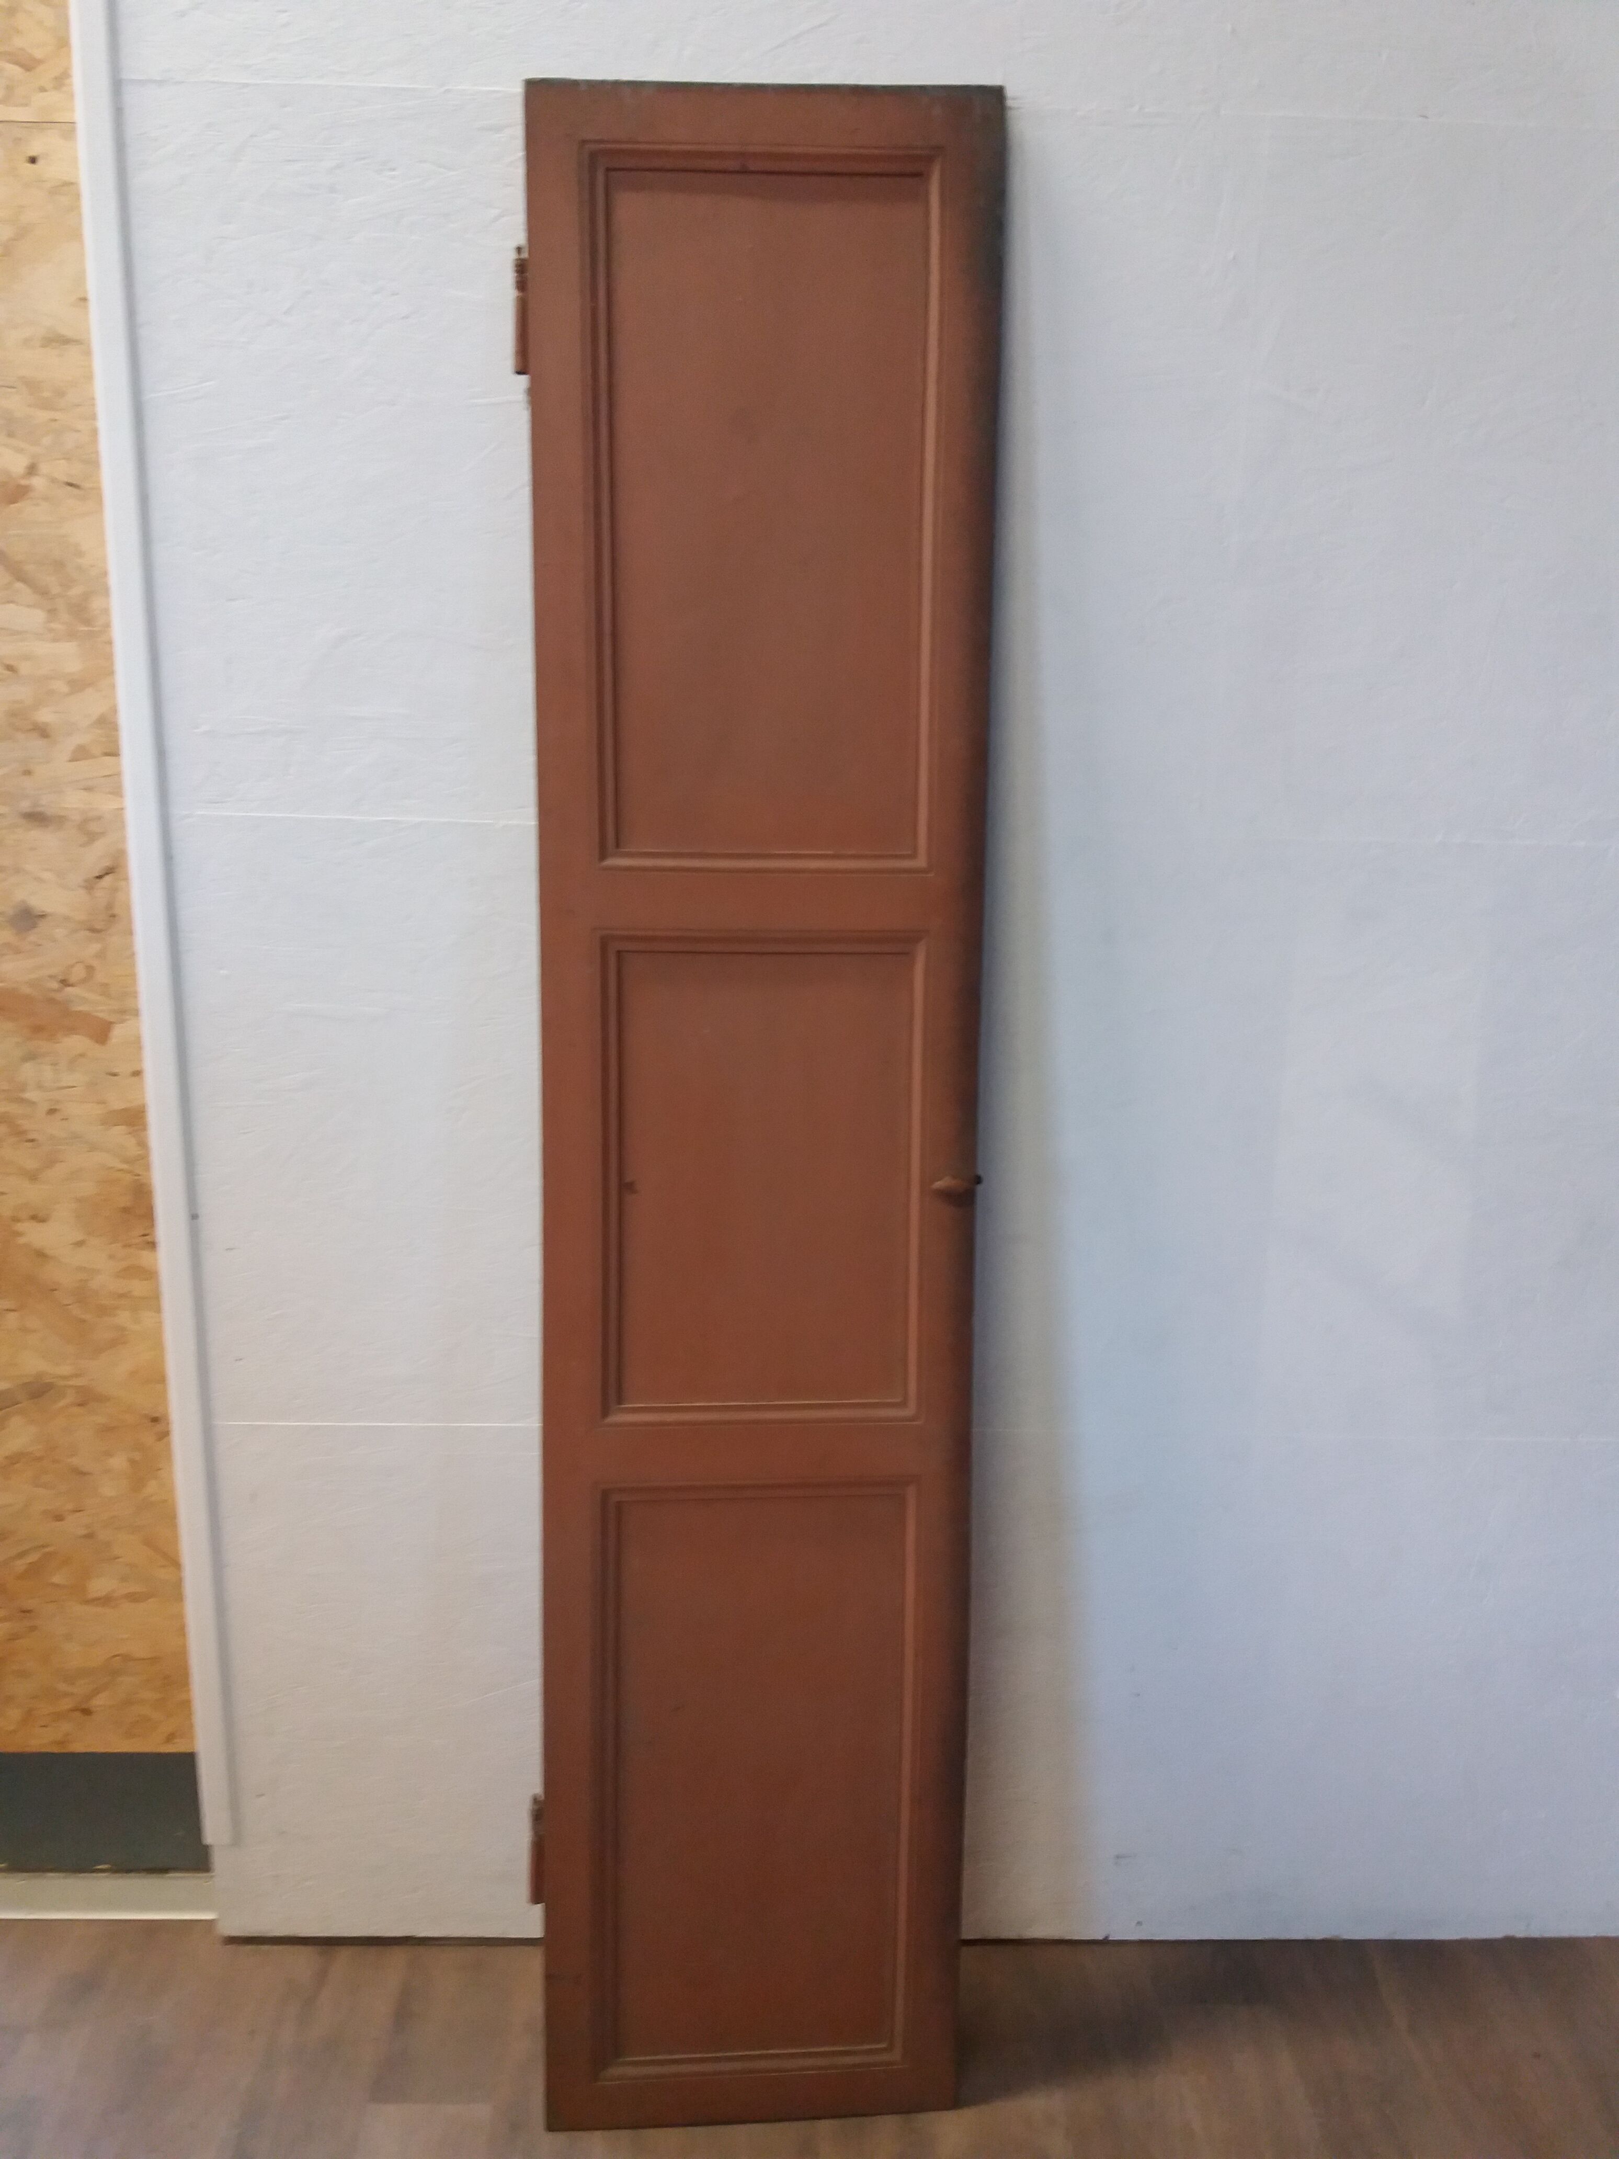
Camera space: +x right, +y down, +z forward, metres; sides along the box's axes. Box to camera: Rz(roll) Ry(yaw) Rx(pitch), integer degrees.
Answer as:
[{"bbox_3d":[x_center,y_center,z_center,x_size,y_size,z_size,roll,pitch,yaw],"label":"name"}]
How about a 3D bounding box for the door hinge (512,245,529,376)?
[{"bbox_3d":[-0.263,-0.705,1.600,0.015,0.113,0.017,0,8,-3],"label":"door hinge"}]

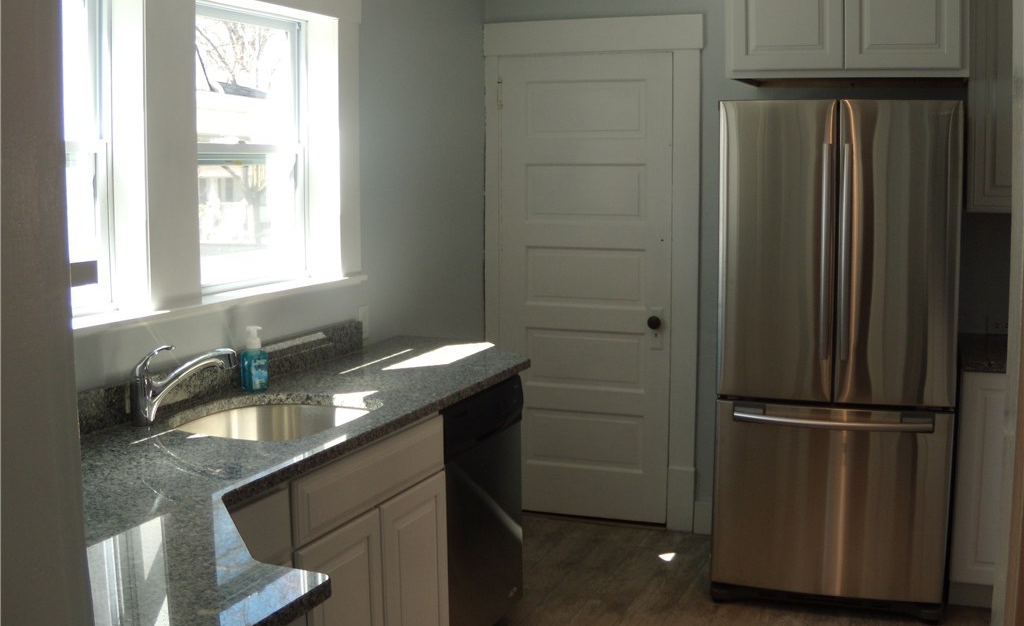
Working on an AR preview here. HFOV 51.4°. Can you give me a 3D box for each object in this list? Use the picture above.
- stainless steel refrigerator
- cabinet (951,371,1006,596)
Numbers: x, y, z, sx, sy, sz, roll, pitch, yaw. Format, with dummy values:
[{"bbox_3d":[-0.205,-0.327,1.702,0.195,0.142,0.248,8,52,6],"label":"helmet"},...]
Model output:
[{"bbox_3d":[1.184,0.141,3.954,0.765,1.765,0.780,2,8,17],"label":"stainless steel refrigerator"},{"bbox_3d":[1.828,0.578,3.904,0.430,0.846,0.600,2,8,18],"label":"cabinet"}]

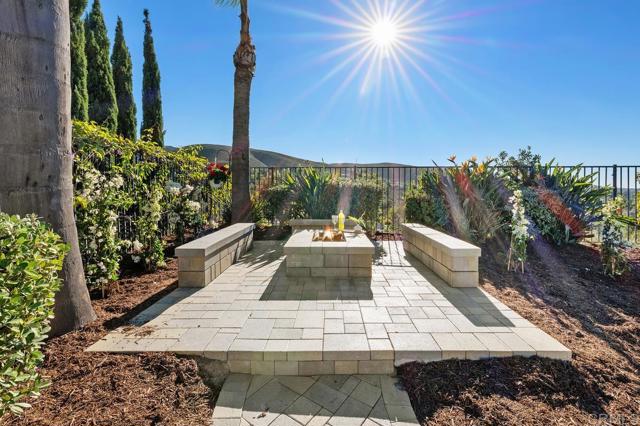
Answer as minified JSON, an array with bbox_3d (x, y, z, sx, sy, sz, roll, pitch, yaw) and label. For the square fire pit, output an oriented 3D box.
[{"bbox_3d":[0.121,0.509,3.789,1.030,0.345,1.100,0,5,1],"label":"square fire pit"}]

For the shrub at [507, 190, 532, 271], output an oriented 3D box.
[{"bbox_3d":[2.394,0.223,3.420,0.260,0.970,0.260,0,5,1],"label":"shrub"}]

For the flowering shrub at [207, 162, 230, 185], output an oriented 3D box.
[{"bbox_3d":[-1.857,-0.704,5.200,0.420,0.430,0.400,0,5,1],"label":"flowering shrub"}]

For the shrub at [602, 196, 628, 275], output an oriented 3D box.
[{"bbox_3d":[3.444,0.275,3.330,0.250,0.930,0.250,0,5,1],"label":"shrub"}]

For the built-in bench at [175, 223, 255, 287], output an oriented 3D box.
[{"bbox_3d":[-1.309,0.469,3.992,0.310,0.387,2.170,0,5,1],"label":"built-in bench"}]

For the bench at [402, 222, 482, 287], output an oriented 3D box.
[{"bbox_3d":[1.560,0.470,3.982,0.305,0.387,2.150,0,5,1],"label":"bench"}]

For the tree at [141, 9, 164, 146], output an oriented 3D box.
[{"bbox_3d":[-7.112,-4.200,12.000,0.920,8.800,0.920,0,5,1],"label":"tree"}]

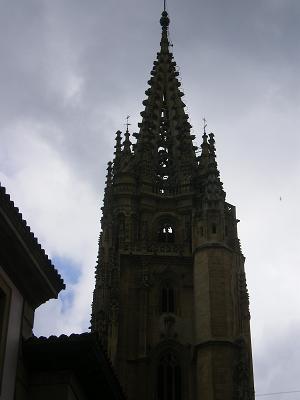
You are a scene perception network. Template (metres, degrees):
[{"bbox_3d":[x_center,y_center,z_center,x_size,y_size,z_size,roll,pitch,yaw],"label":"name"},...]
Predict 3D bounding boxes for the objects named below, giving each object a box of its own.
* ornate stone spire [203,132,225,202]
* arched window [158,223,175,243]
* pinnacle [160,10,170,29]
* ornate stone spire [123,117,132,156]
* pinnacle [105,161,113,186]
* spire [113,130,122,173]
[{"bbox_3d":[5.189,-3.004,83.930,1.800,6.680,1.800,2,-37,-2],"label":"ornate stone spire"},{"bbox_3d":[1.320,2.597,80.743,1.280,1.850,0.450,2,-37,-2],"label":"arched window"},{"bbox_3d":[1.560,-18.219,101.238,1.010,2.290,1.010,2,-37,-2],"label":"pinnacle"},{"bbox_3d":[-1.945,-5.745,88.444,0.870,4.240,0.870,2,-37,-2],"label":"ornate stone spire"},{"bbox_3d":[-3.461,-2.326,84.646,0.670,2.490,0.670,2,-37,-2],"label":"pinnacle"},{"bbox_3d":[-2.881,-4.516,90.643,0.890,4.490,0.890,2,-37,-2],"label":"spire"}]

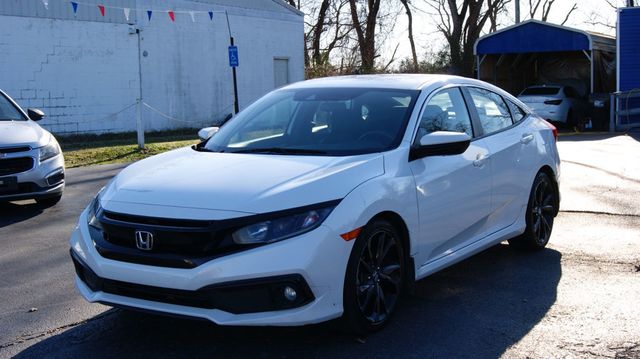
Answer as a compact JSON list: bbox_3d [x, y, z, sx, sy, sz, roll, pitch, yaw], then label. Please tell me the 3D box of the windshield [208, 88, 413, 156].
[{"bbox_3d":[-0.057,-0.398,4.930,1.470,0.410,0.990,3,7,33],"label":"windshield"}]

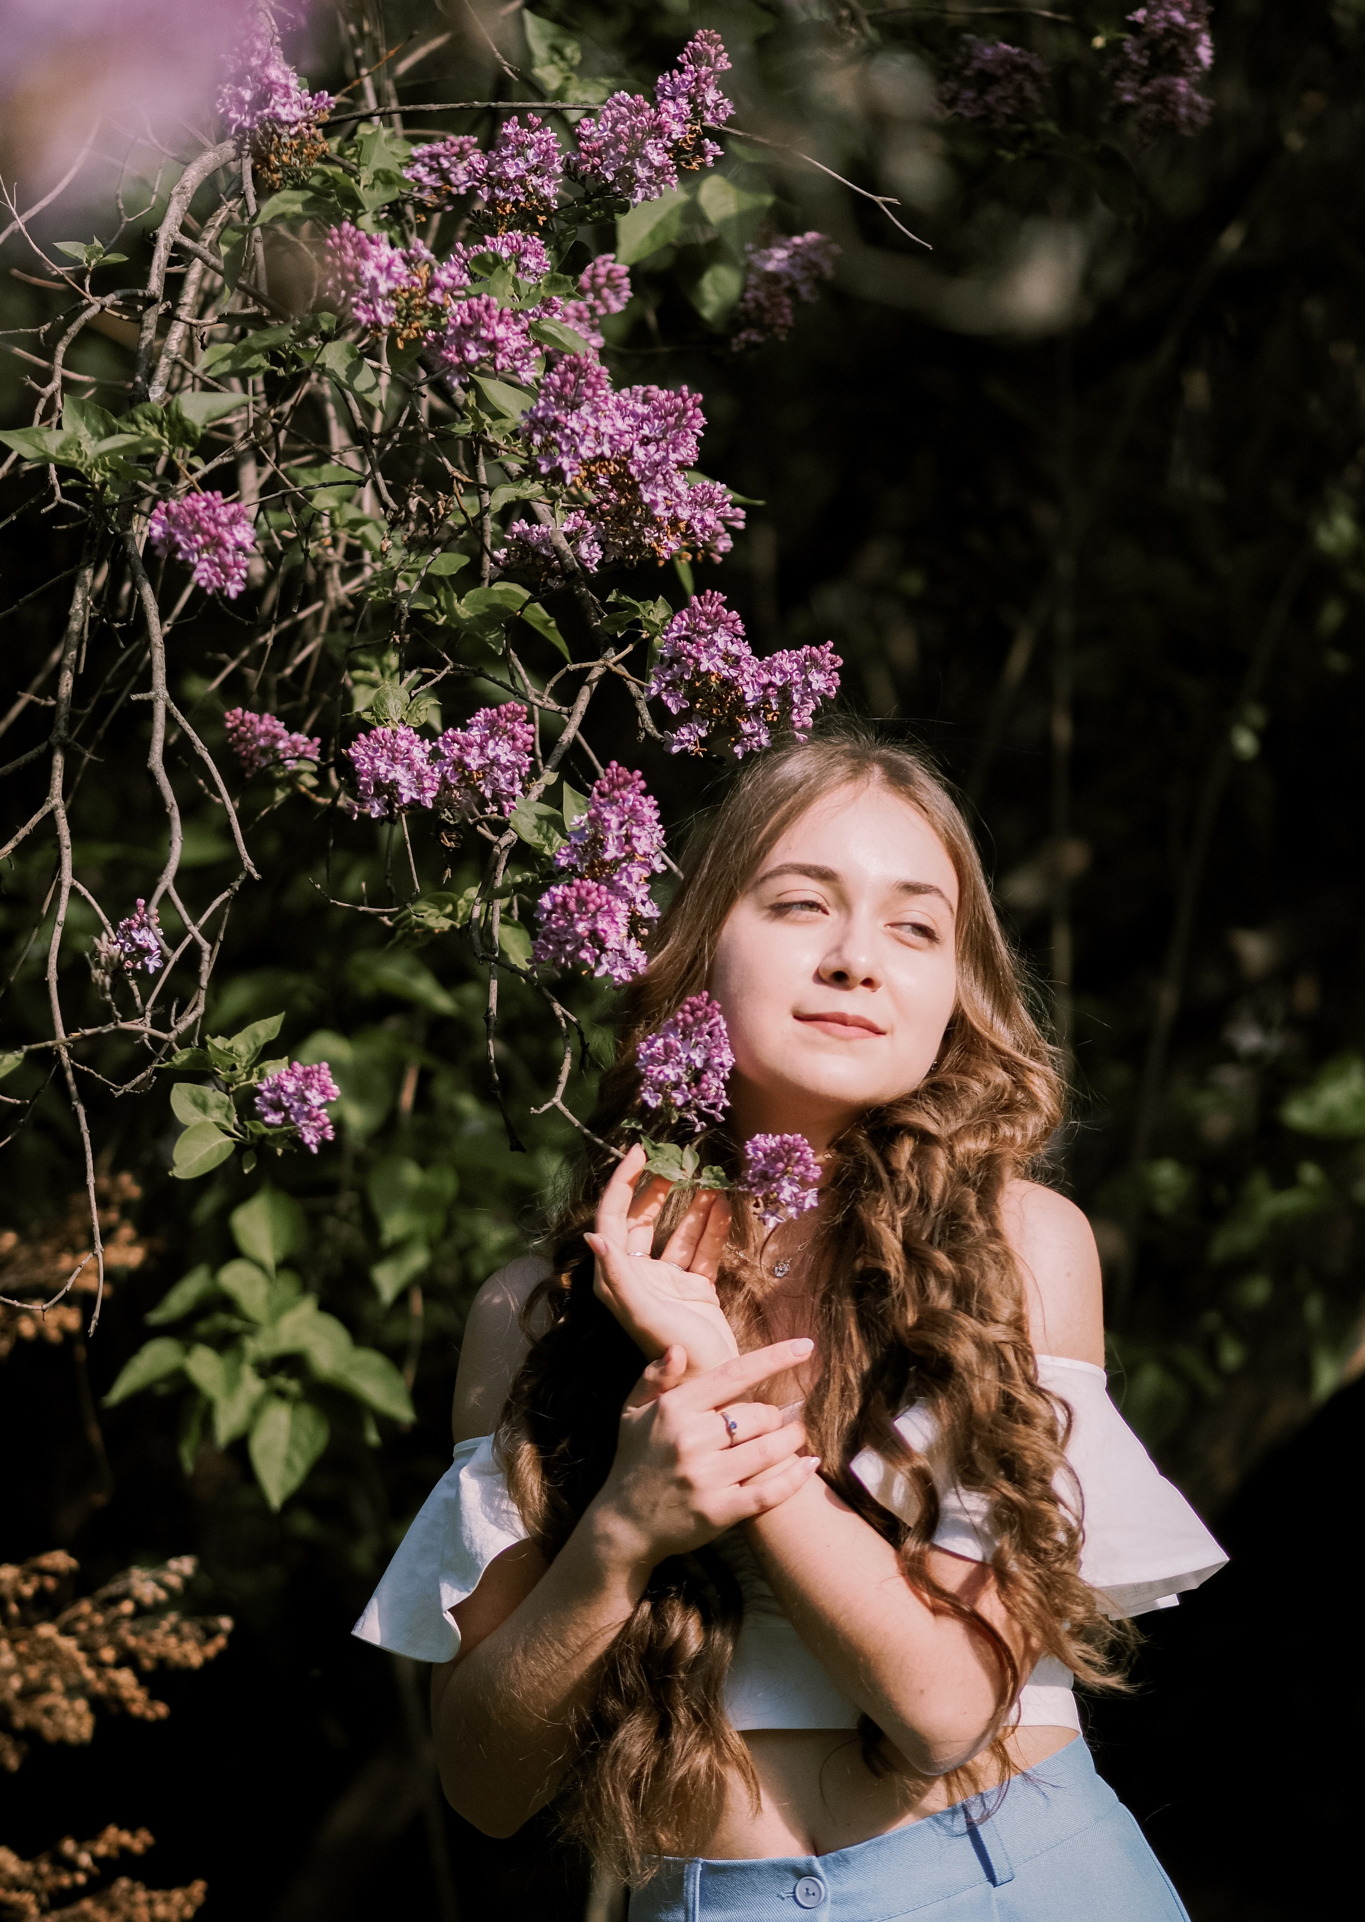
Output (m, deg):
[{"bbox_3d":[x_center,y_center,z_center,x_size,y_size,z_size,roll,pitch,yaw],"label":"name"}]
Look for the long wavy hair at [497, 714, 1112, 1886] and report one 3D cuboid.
[{"bbox_3d":[0.072,0.193,4.650,0.340,0.640,0.270,0,0,-12],"label":"long wavy hair"}]

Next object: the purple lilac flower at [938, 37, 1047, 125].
[{"bbox_3d":[0.190,-0.539,5.100,0.066,0.054,0.056,0,0,0],"label":"purple lilac flower"}]

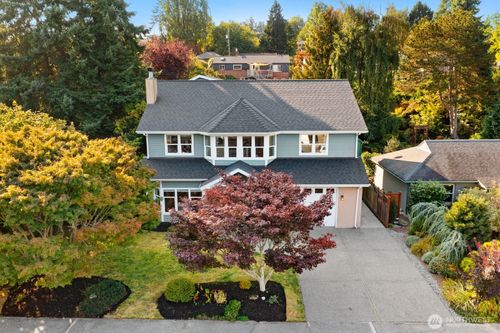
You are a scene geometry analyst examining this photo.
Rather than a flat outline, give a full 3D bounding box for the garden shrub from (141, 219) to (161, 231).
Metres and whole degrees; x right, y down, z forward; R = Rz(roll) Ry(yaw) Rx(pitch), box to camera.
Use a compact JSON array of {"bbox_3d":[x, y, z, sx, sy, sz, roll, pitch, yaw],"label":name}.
[{"bbox_3d":[-5.452,3.048,21.299,1.050,0.580,0.900,0,12,0],"label":"garden shrub"}]

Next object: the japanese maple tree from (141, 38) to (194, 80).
[{"bbox_3d":[-10.028,-11.251,46.681,6.500,8.200,6.300,0,12,0],"label":"japanese maple tree"}]

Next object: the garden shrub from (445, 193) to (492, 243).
[{"bbox_3d":[10.642,2.493,18.932,2.300,2.550,2.200,0,12,0],"label":"garden shrub"}]

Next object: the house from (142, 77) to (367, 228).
[{"bbox_3d":[0.175,-1.569,24.816,12.400,8.150,11.000,0,12,0],"label":"house"}]

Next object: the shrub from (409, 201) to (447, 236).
[{"bbox_3d":[9.350,2.772,20.471,1.850,1.750,1.600,0,11,0],"label":"shrub"}]

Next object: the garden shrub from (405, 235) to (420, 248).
[{"bbox_3d":[7.922,3.537,18.950,0.760,0.600,0.750,0,12,0],"label":"garden shrub"}]

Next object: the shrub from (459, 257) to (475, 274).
[{"bbox_3d":[8.980,4.099,16.142,0.650,0.750,0.620,0,11,0],"label":"shrub"}]

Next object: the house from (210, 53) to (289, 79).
[{"bbox_3d":[0.268,-18.247,73.819,14.800,5.600,9.000,0,12,0],"label":"house"}]

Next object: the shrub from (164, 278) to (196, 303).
[{"bbox_3d":[-2.520,4.461,14.093,1.150,0.800,1.100,0,11,0],"label":"shrub"}]

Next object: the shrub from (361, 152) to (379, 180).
[{"bbox_3d":[10.350,-0.133,33.559,1.800,2.600,1.800,0,11,0],"label":"shrub"}]

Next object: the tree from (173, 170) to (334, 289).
[{"bbox_3d":[0.092,2.402,14.312,6.050,4.750,5.700,0,12,0],"label":"tree"}]

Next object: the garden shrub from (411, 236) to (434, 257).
[{"bbox_3d":[7.970,3.692,17.948,1.050,0.880,1.000,0,11,0],"label":"garden shrub"}]

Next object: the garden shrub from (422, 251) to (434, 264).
[{"bbox_3d":[7.850,4.006,17.091,0.520,0.580,0.520,0,11,0],"label":"garden shrub"}]

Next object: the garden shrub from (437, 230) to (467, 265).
[{"bbox_3d":[8.850,3.536,17.104,1.250,1.500,1.200,0,11,0],"label":"garden shrub"}]

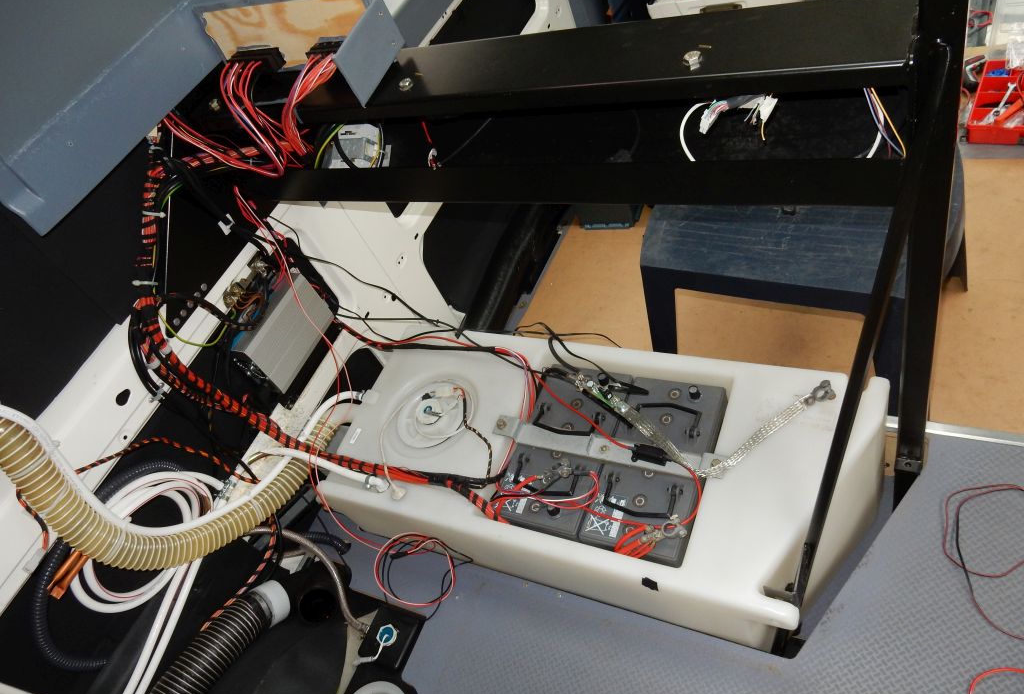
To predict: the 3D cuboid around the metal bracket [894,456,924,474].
[{"bbox_3d":[0.735,0.218,1.371,0.045,0.022,0.030,7,60,30],"label":"metal bracket"}]

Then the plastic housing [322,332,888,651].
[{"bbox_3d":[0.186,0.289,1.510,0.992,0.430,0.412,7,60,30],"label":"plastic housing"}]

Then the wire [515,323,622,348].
[{"bbox_3d":[0.113,-0.030,1.506,0.245,0.035,0.050,7,60,30],"label":"wire"}]

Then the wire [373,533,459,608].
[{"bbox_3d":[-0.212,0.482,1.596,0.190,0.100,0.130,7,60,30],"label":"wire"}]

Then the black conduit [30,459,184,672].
[{"bbox_3d":[-0.794,0.401,1.460,0.321,0.045,0.418,7,60,30],"label":"black conduit"}]

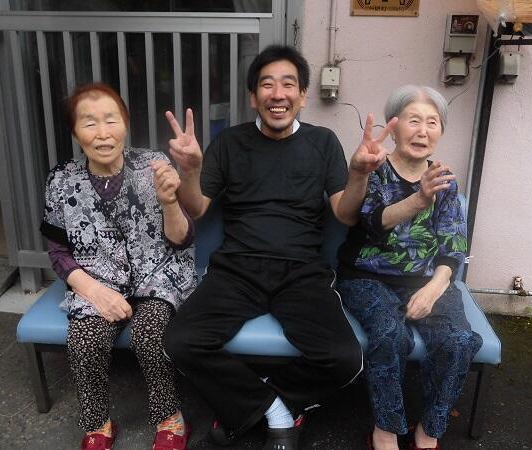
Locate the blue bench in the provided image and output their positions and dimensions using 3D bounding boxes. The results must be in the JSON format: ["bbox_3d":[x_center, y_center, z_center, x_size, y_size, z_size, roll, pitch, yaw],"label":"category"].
[{"bbox_3d":[-0.022,0.288,1.971,1.510,0.733,0.554,2,19,3],"label":"blue bench"}]

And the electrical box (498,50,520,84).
[{"bbox_3d":[0.994,-0.641,2.265,0.069,0.129,0.061,2,19,3],"label":"electrical box"}]

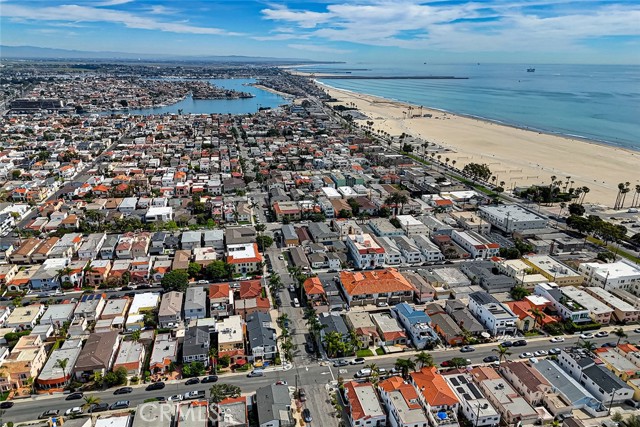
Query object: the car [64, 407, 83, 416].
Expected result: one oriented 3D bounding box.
[{"bbox_3d":[-71.290,57.520,134.340,4.600,1.470,1.820,-4,19,-12],"label":"car"}]

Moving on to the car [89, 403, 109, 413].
[{"bbox_3d":[-60.918,53.531,127.432,4.800,1.600,1.900,-3,19,-11],"label":"car"}]

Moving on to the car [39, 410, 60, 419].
[{"bbox_3d":[-73.124,54.225,124.882,4.750,1.620,1.880,-3,19,-11],"label":"car"}]

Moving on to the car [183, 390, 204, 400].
[{"bbox_3d":[-35.893,51.939,132.116,5.850,1.830,1.980,-3,19,-11],"label":"car"}]

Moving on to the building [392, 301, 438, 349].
[{"bbox_3d":[34.230,39.227,163.828,8.300,7.200,19.500,-3,19,-11],"label":"building"}]

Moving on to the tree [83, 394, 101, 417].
[{"bbox_3d":[-65.580,55.290,132.850,5.200,6.700,5.200,-4,19,-12],"label":"tree"}]

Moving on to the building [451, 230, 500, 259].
[{"bbox_3d":[84.710,16.200,253.240,13.270,6.900,24.190,-4,19,-12],"label":"building"}]

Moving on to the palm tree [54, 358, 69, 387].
[{"bbox_3d":[-74.951,46.798,135.508,4.070,9.134,4.070,-3,19,-11],"label":"palm tree"}]

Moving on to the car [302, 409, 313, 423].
[{"bbox_3d":[-3.268,54.649,125.138,1.820,1.450,4.600,-3,19,-11],"label":"car"}]

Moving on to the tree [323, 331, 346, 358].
[{"bbox_3d":[4.621,42.636,150.465,7.000,8.400,6.300,-3,19,-10],"label":"tree"}]

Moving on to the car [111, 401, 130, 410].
[{"bbox_3d":[-55.562,53.148,128.352,4.750,1.680,1.880,-3,19,-11],"label":"car"}]

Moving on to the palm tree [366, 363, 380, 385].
[{"bbox_3d":[15.723,48.020,137.592,4.293,6.711,4.293,0,18,0],"label":"palm tree"}]

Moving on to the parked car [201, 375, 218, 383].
[{"bbox_3d":[-33.062,49.849,139.330,4.600,1.500,1.850,-3,19,-11],"label":"parked car"}]

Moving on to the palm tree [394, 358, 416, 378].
[{"bbox_3d":[25.919,47.349,140.320,6.349,6.410,6.349,-3,19,-11],"label":"palm tree"}]

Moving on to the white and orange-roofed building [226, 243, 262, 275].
[{"bbox_3d":[-35.819,21.129,218.888,15.000,6.100,22.300,-3,19,-11],"label":"white and orange-roofed building"}]

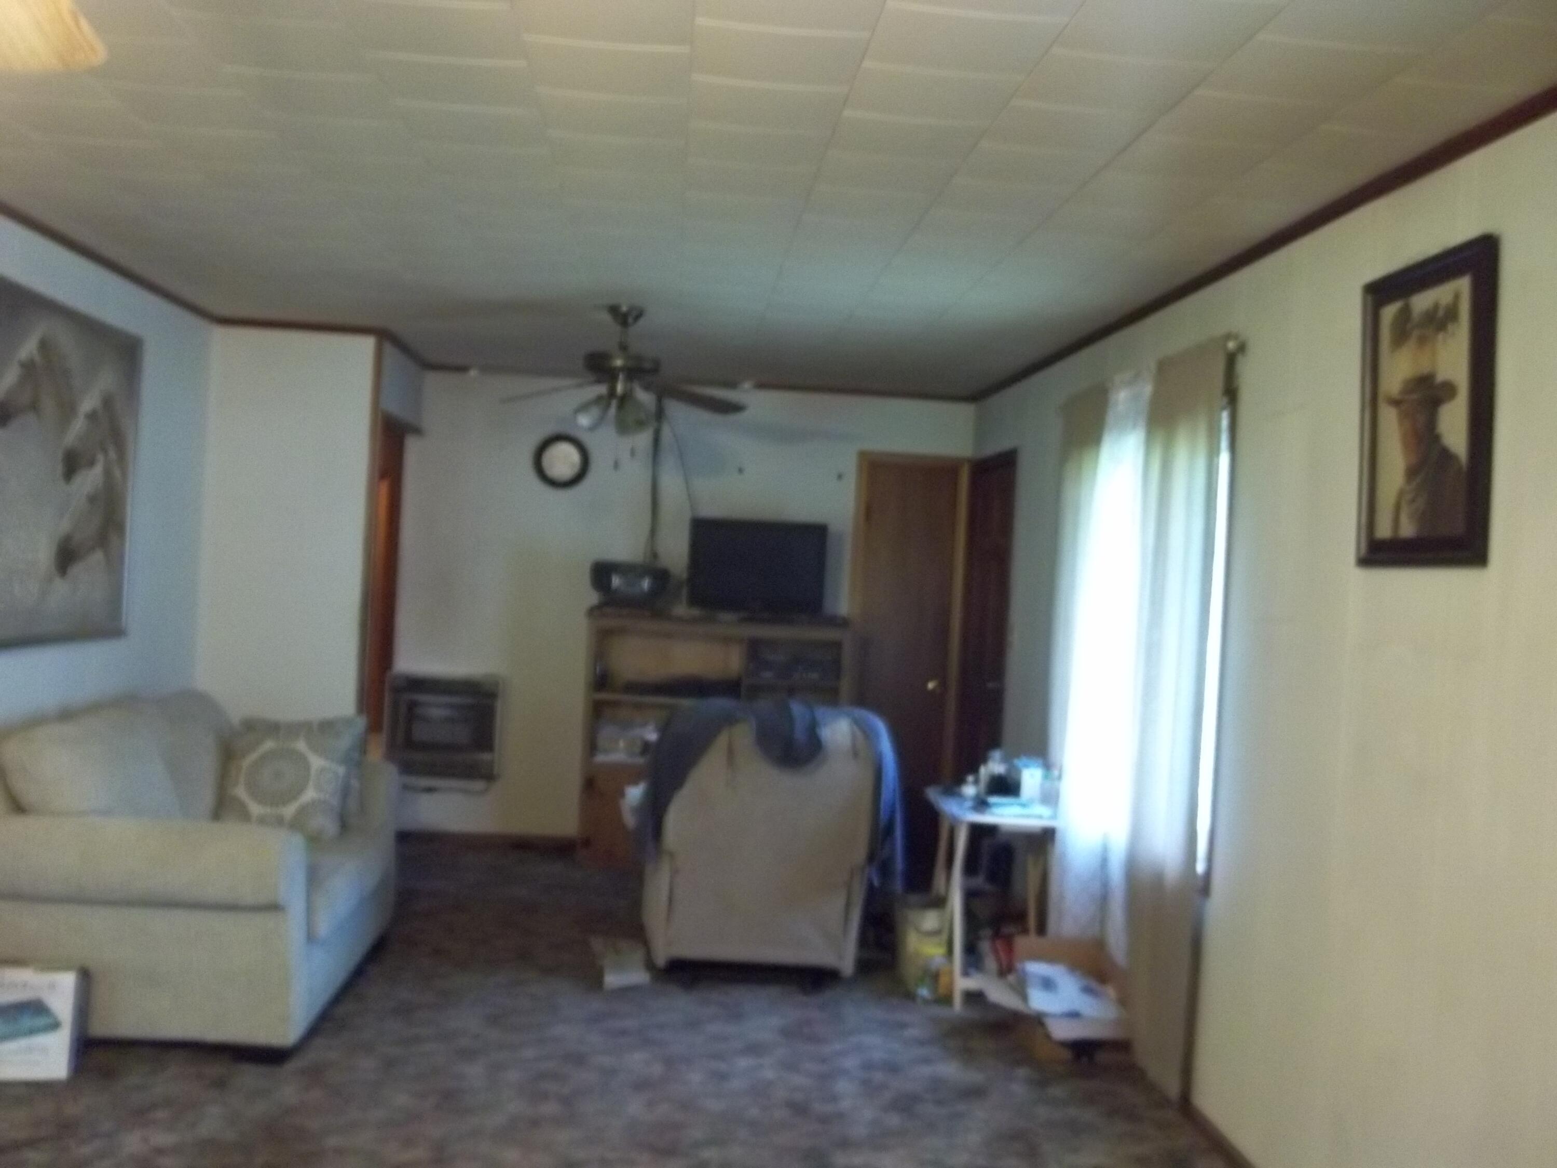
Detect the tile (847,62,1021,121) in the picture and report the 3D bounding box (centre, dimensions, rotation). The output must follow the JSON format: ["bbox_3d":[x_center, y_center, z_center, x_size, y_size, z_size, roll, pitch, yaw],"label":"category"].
[{"bbox_3d":[0.300,-0.971,2.931,0.307,0.020,0.303,3,1,-4],"label":"tile"}]

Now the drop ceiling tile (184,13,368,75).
[{"bbox_3d":[-0.953,-1.034,2.836,0.307,0.020,0.303,3,1,-4],"label":"drop ceiling tile"}]

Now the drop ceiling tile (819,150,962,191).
[{"bbox_3d":[0.247,-0.958,3.461,0.305,0.020,0.305,3,1,-4],"label":"drop ceiling tile"}]

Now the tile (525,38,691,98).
[{"bbox_3d":[-0.320,-0.985,2.824,0.305,0.020,0.305,3,1,-4],"label":"tile"}]

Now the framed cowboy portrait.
[{"bbox_3d":[1.289,-0.345,2.977,0.027,0.610,0.478,3,0,-4],"label":"framed cowboy portrait"}]

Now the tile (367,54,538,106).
[{"bbox_3d":[-0.633,-0.995,2.942,0.305,0.020,0.305,3,1,-4],"label":"tile"}]

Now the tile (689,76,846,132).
[{"bbox_3d":[-0.024,-0.989,3.051,0.307,0.020,0.303,3,1,-4],"label":"tile"}]

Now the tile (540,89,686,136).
[{"bbox_3d":[-0.339,-0.982,3.108,0.305,0.020,0.305,3,1,-4],"label":"tile"}]

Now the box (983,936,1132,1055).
[{"bbox_3d":[0.886,1.306,4.763,0.370,0.270,0.450,3,1,-4],"label":"box"}]

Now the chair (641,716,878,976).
[{"bbox_3d":[-0.102,0.914,5.659,0.820,1.004,0.920,3,1,-8],"label":"chair"}]

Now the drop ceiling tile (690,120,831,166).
[{"bbox_3d":[-0.046,-0.970,3.286,0.305,0.020,0.305,3,1,-4],"label":"drop ceiling tile"}]

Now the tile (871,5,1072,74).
[{"bbox_3d":[0.313,-0.939,2.565,0.305,0.020,0.305,3,1,-4],"label":"tile"}]

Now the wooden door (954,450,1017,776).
[{"bbox_3d":[1.006,0.405,7.320,0.070,2.073,1.022,3,1,-4],"label":"wooden door"}]

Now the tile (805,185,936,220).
[{"bbox_3d":[0.224,-0.953,3.695,0.305,0.016,0.300,3,0,-4],"label":"tile"}]

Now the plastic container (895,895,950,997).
[{"bbox_3d":[0.483,1.212,4.972,0.160,0.325,0.200,3,0,-4],"label":"plastic container"}]

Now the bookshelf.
[{"bbox_3d":[-0.342,0.783,7.593,1.290,1.240,0.460,3,1,-4],"label":"bookshelf"}]

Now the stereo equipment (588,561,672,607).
[{"bbox_3d":[-0.709,0.007,7.188,0.380,0.225,0.220,3,1,-4],"label":"stereo equipment"}]

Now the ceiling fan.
[{"bbox_3d":[-0.571,-0.789,5.498,1.100,0.480,1.100,3,1,-4],"label":"ceiling fan"}]

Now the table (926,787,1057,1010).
[{"bbox_3d":[0.778,1.100,5.193,0.430,0.660,0.500,3,1,-4],"label":"table"}]

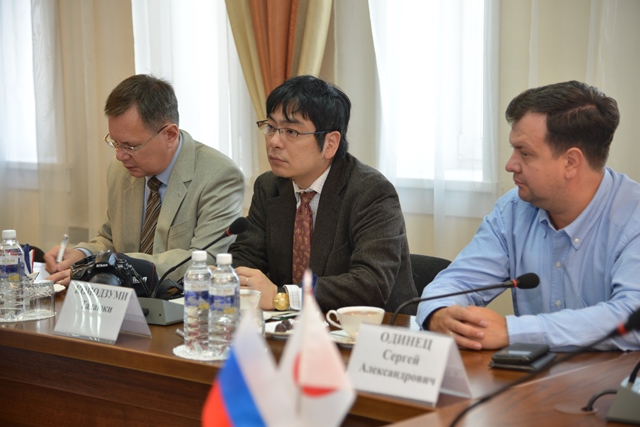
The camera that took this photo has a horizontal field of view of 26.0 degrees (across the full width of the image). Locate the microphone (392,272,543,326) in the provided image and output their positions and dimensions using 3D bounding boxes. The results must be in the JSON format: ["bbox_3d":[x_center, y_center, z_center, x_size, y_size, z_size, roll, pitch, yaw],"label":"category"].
[{"bbox_3d":[0.286,0.186,2.836,0.335,0.125,0.050,-2,5,-16],"label":"microphone"}]

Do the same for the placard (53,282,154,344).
[{"bbox_3d":[-0.477,0.213,3.037,0.210,0.114,0.108,4,7,42],"label":"placard"}]

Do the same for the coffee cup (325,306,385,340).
[{"bbox_3d":[0.076,0.240,2.948,0.125,0.066,0.102,0,5,0],"label":"coffee cup"}]

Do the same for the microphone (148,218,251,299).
[{"bbox_3d":[-0.300,0.103,3.439,0.050,0.175,0.345,4,7,40],"label":"microphone"}]

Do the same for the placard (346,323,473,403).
[{"bbox_3d":[0.152,0.264,2.452,0.210,0.114,0.108,5,7,42],"label":"placard"}]

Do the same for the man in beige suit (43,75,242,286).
[{"bbox_3d":[-0.500,0.283,3.901,0.580,1.320,0.720,4,6,38],"label":"man in beige suit"}]

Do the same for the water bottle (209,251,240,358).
[{"bbox_3d":[-0.198,0.184,2.840,0.063,0.204,0.063,0,5,0],"label":"water bottle"}]

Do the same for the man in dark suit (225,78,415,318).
[{"bbox_3d":[-0.040,0.314,3.552,0.570,1.320,0.710,4,7,40],"label":"man in dark suit"}]

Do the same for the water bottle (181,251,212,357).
[{"bbox_3d":[-0.250,0.181,2.879,0.063,0.204,0.063,0,5,0],"label":"water bottle"}]

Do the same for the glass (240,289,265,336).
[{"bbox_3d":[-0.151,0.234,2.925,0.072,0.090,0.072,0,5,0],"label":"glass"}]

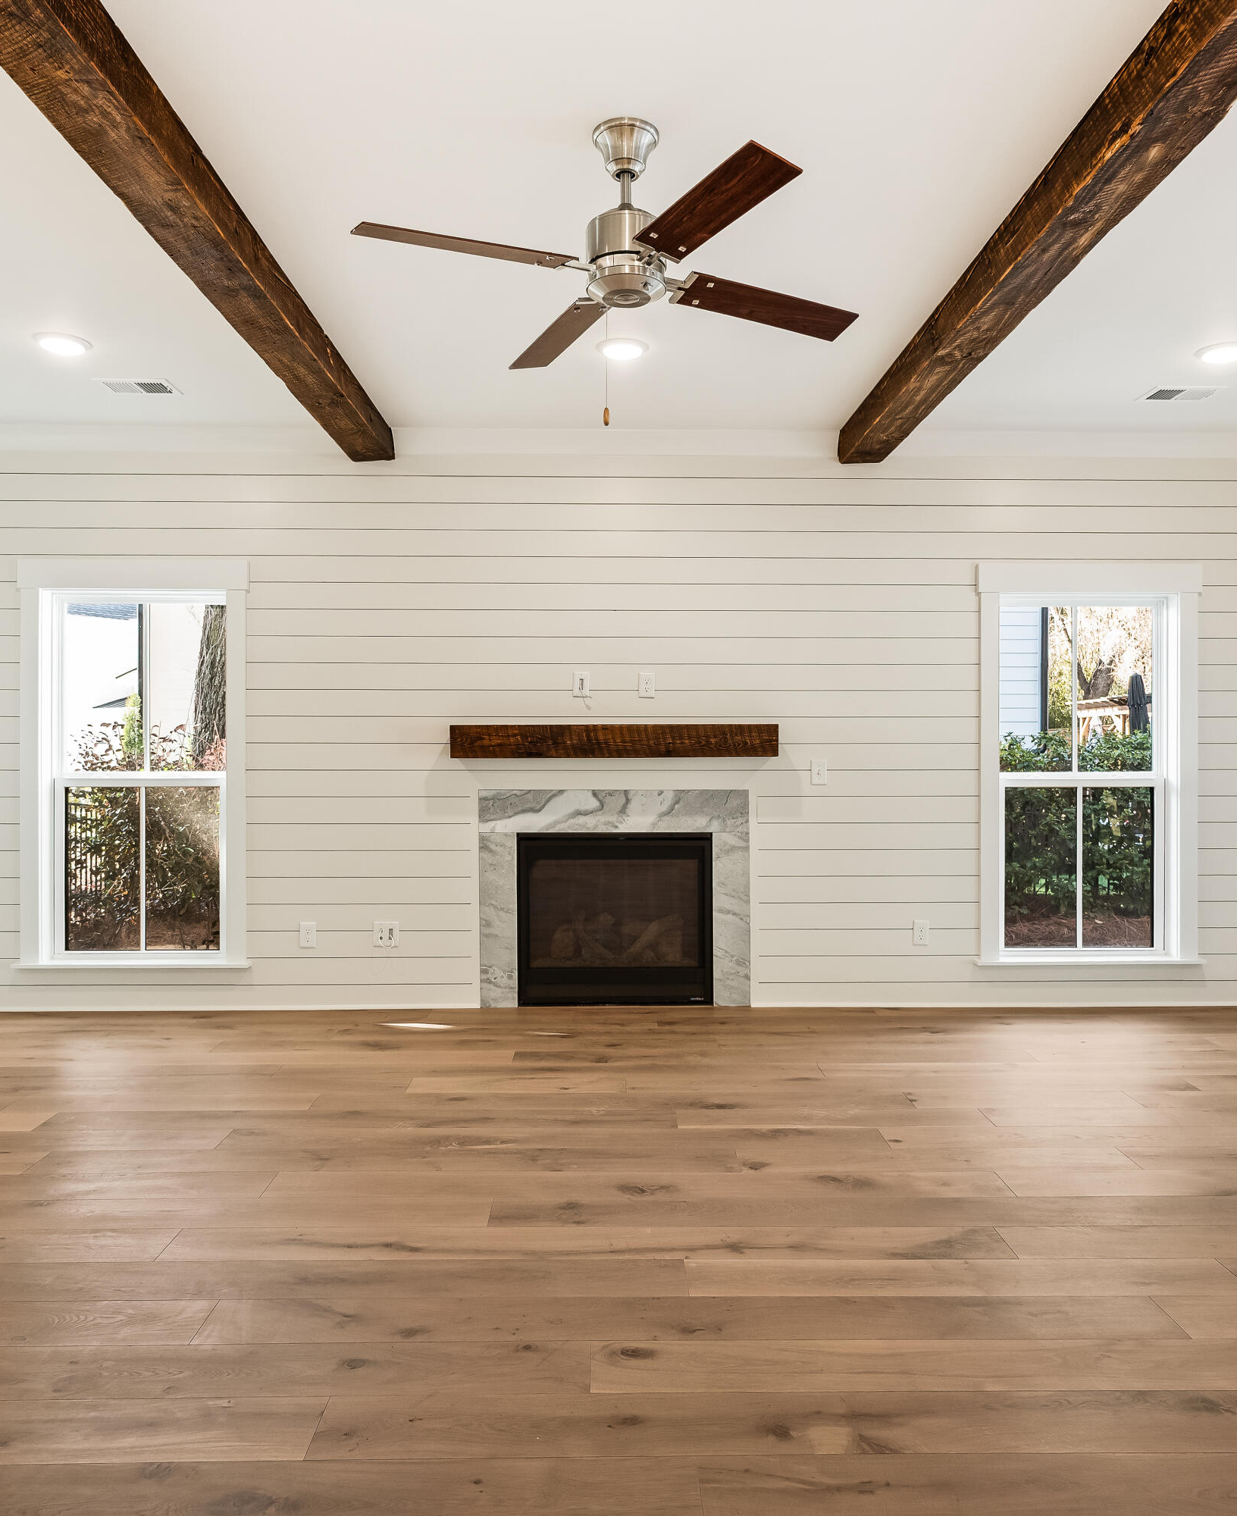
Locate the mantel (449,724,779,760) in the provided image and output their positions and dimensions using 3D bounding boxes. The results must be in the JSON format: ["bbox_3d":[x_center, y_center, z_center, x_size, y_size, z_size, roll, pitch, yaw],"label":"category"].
[{"bbox_3d":[-0.016,-0.072,5.297,1.507,0.148,0.168,0,0,-1],"label":"mantel"}]

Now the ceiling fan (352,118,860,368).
[{"bbox_3d":[0.021,-1.334,2.786,1.320,0.413,1.320,0,0,-26],"label":"ceiling fan"}]

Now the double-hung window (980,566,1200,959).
[{"bbox_3d":[2.238,0.029,5.462,1.060,1.904,0.150,0,0,-1],"label":"double-hung window"}]

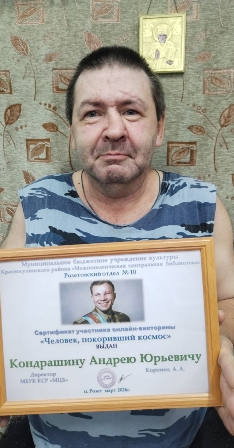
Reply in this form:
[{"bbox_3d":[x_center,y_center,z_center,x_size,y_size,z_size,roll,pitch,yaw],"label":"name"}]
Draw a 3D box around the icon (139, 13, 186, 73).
[{"bbox_3d":[0.106,-0.419,0.785,0.105,0.130,0.015,2,12,7],"label":"icon"}]

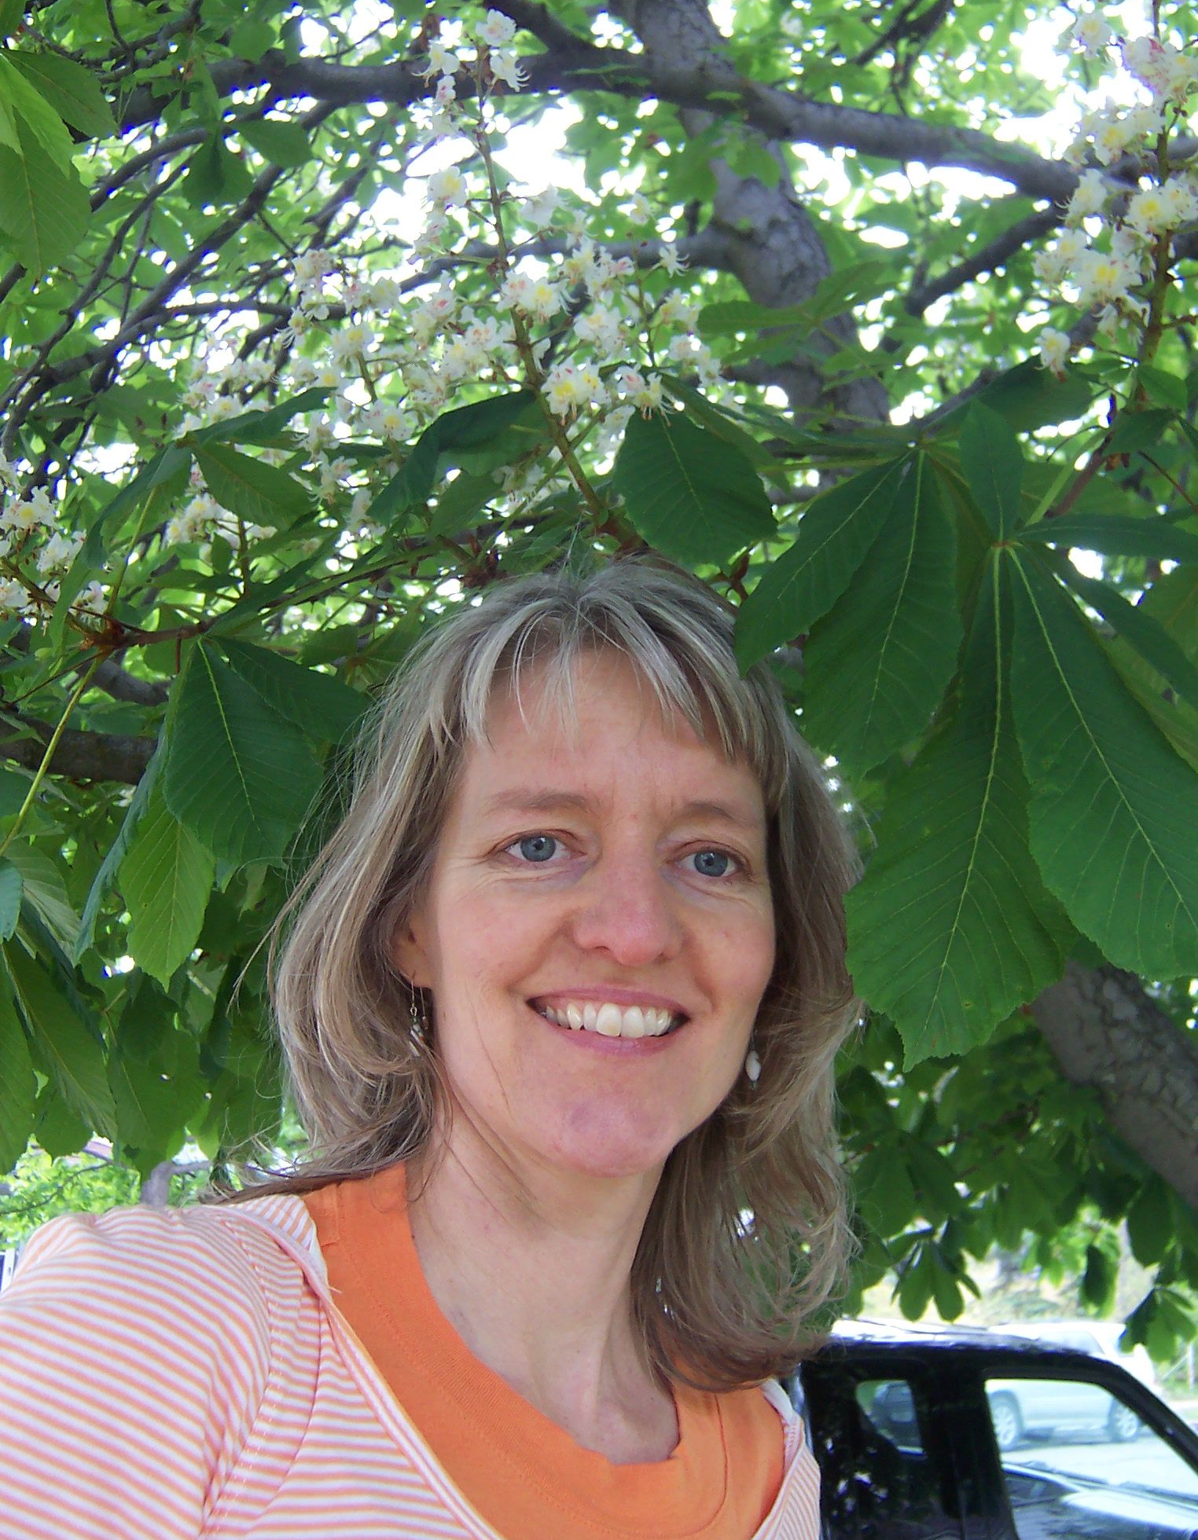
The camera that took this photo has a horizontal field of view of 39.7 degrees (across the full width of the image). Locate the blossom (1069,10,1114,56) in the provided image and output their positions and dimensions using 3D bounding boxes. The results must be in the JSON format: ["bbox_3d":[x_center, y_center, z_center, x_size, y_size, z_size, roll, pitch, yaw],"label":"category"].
[{"bbox_3d":[0.273,-0.408,0.920,0.025,0.026,0.024,-5,-20,14],"label":"blossom"}]

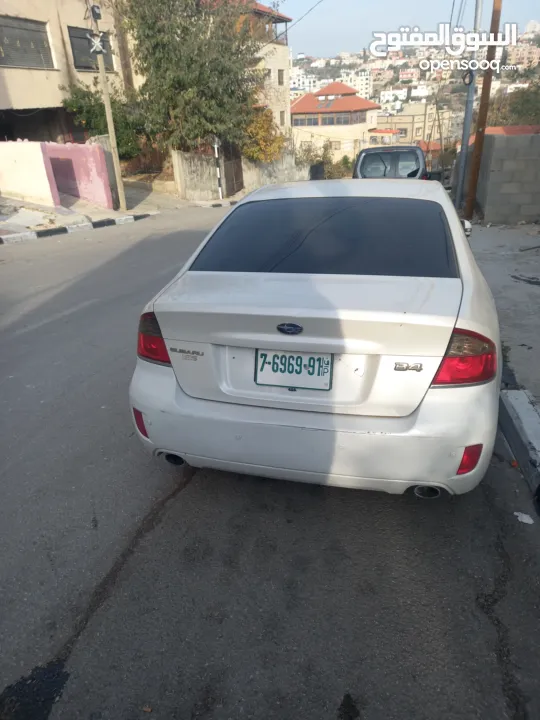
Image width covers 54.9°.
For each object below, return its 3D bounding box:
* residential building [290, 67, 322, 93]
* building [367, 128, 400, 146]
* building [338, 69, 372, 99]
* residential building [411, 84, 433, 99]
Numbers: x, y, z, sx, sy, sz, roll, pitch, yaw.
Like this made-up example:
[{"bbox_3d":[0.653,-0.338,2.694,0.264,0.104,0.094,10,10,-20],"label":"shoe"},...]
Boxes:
[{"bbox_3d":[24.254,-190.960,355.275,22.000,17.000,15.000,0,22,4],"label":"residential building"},{"bbox_3d":[18.013,-34.532,81.806,5.500,4.200,5.000,2,22,11],"label":"building"},{"bbox_3d":[56.825,-182.437,345.601,21.000,19.000,16.000,1,22,9],"label":"building"},{"bbox_3d":[85.493,-151.517,293.441,12.500,7.800,10.000,4,23,14],"label":"residential building"}]

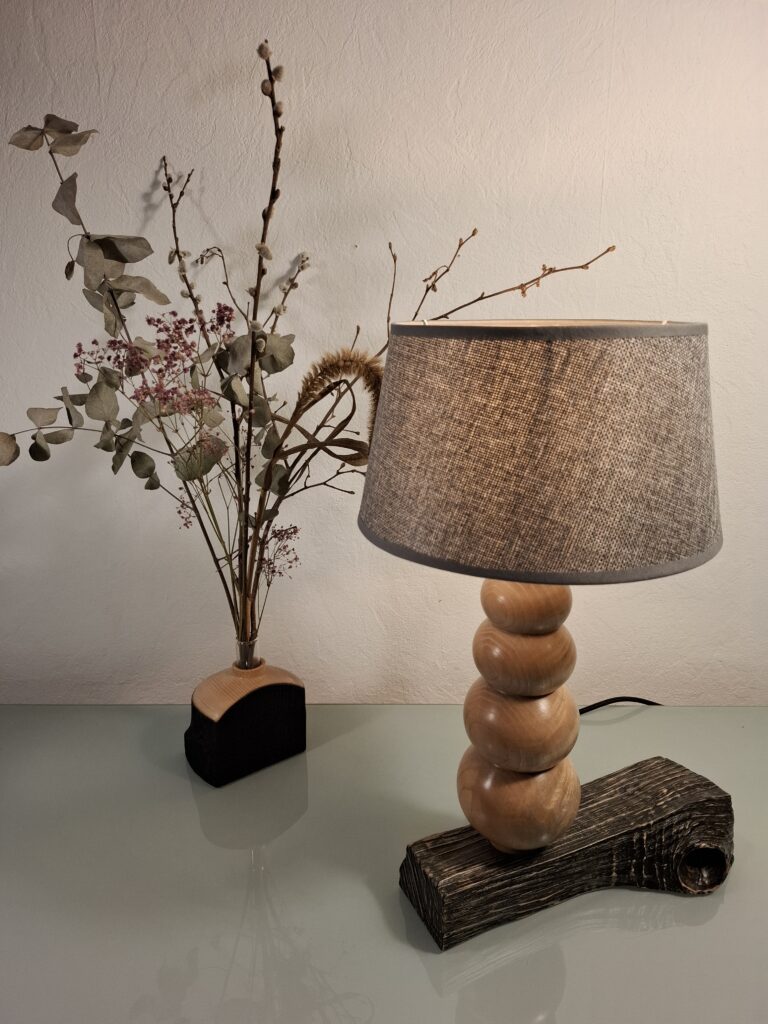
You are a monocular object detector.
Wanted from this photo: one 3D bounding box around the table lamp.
[{"bbox_3d":[0.158,0.105,0.578,0.360,0.514,0.269,-7,18,-22],"label":"table lamp"}]

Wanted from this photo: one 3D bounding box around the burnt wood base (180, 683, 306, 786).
[{"bbox_3d":[-0.166,0.248,0.815,0.130,0.109,0.058,-12,20,-34],"label":"burnt wood base"}]

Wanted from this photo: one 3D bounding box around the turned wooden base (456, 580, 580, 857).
[{"bbox_3d":[0.117,0.169,0.579,0.108,0.261,0.108,0,17,0],"label":"turned wooden base"}]

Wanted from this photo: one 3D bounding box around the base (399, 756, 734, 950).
[{"bbox_3d":[0.183,0.323,0.632,0.323,0.066,0.106,-7,18,-22],"label":"base"}]

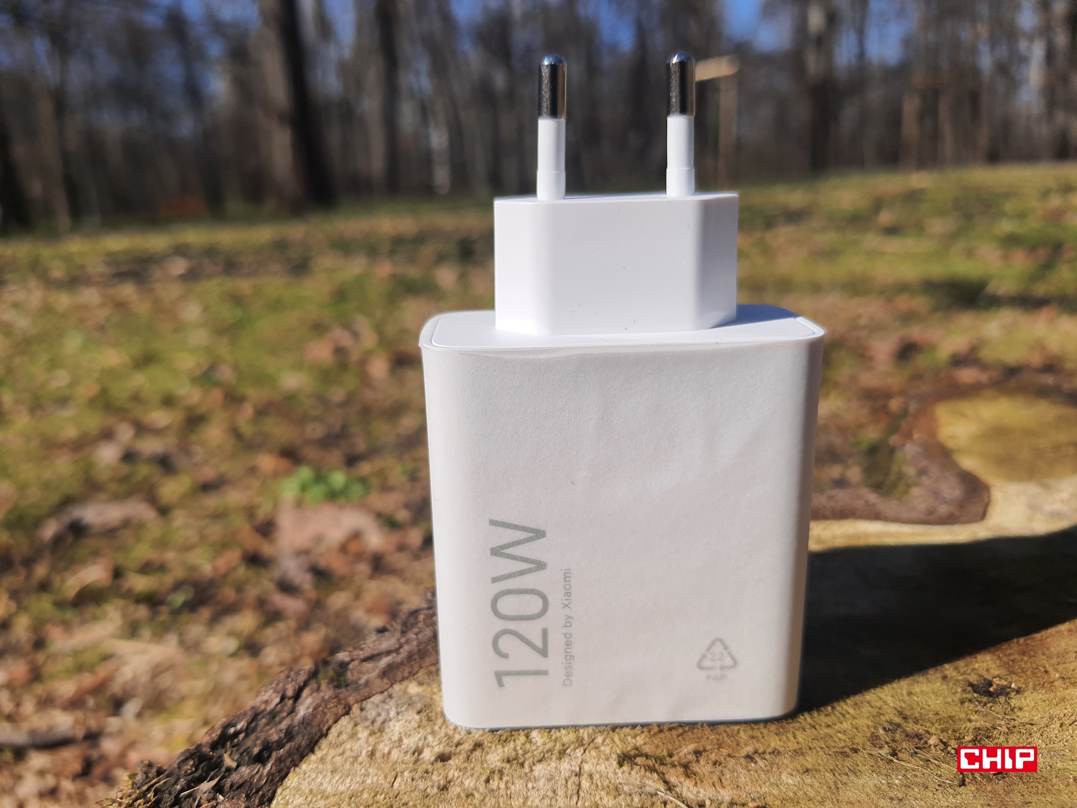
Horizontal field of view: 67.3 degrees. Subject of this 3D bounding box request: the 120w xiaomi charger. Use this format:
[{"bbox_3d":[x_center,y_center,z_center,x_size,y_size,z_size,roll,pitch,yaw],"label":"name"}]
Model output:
[{"bbox_3d":[0.011,-0.002,0.123,0.055,0.095,0.031,-2,16,-1],"label":"120w xiaomi charger"}]

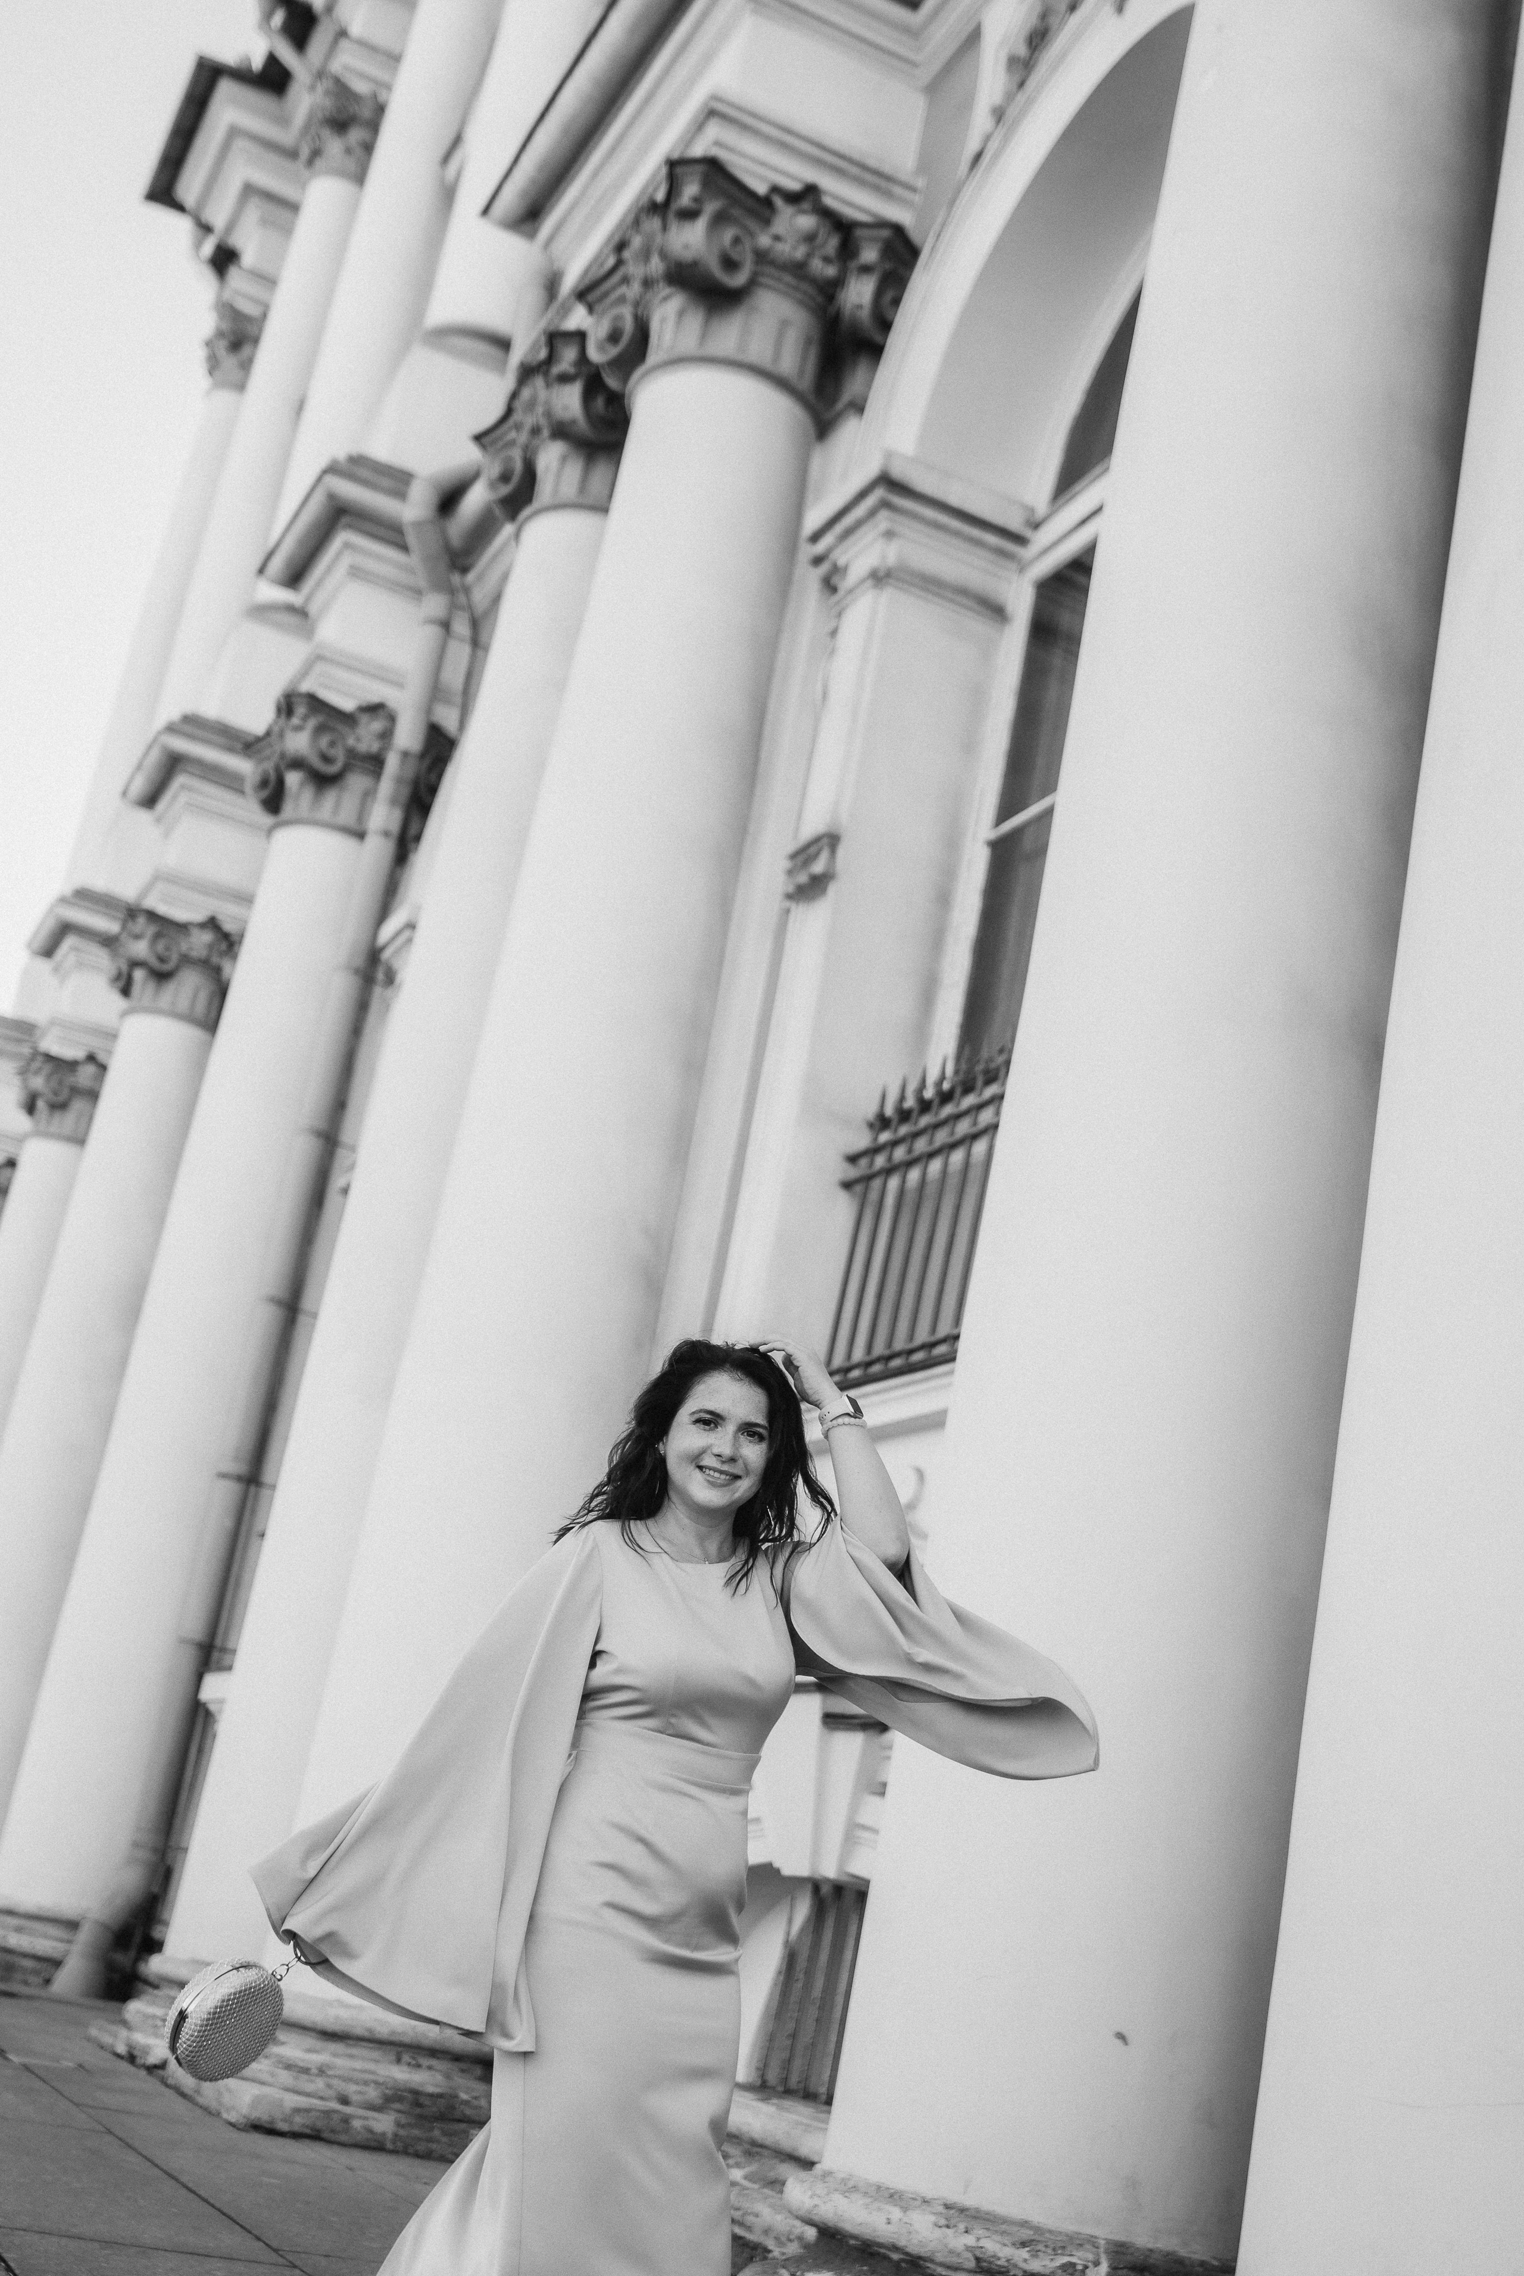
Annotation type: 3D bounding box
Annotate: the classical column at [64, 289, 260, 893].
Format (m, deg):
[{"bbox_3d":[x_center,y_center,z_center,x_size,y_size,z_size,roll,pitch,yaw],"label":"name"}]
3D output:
[{"bbox_3d":[-8.001,-6.940,30.873,1.109,9.416,1.109,18,-20,-23],"label":"classical column"}]

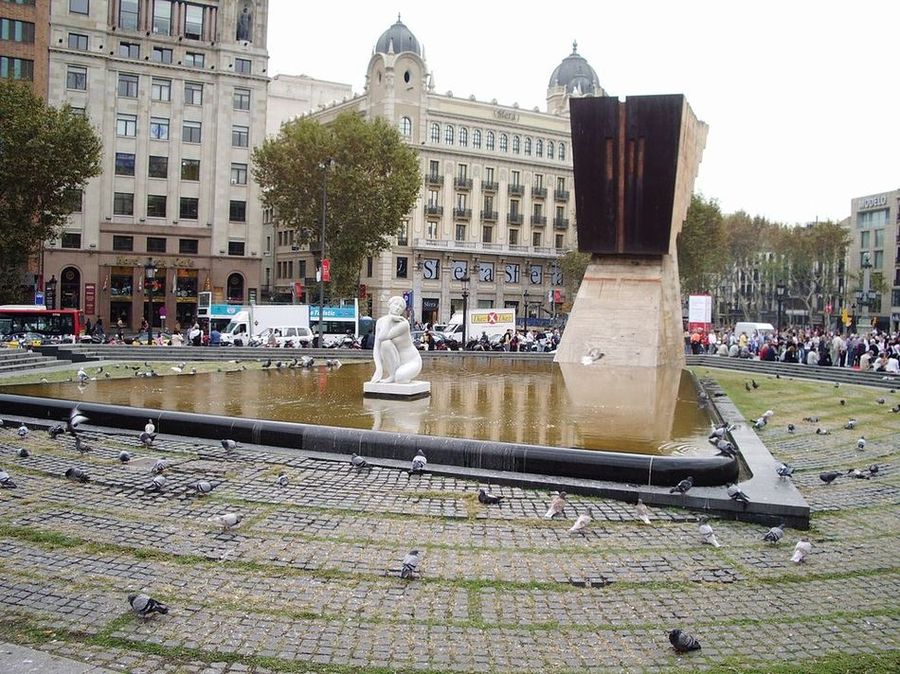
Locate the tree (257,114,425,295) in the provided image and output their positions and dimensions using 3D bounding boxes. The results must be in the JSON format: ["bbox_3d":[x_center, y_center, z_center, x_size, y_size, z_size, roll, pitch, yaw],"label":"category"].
[{"bbox_3d":[-9.440,-9.260,77.000,13.000,19.493,14.000,2,2,0],"label":"tree"}]

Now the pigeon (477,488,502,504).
[{"bbox_3d":[0.470,1.881,10.693,0.290,0.170,0.130,2,2,-7],"label":"pigeon"}]

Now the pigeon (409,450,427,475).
[{"bbox_3d":[-0.471,1.826,13.323,0.140,0.290,0.300,3,2,19],"label":"pigeon"}]

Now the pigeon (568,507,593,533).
[{"bbox_3d":[1.482,2.078,10.290,0.300,0.270,0.130,1,3,-32],"label":"pigeon"}]

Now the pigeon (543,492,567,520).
[{"bbox_3d":[1.285,2.038,11.030,0.290,0.280,0.130,0,3,-40],"label":"pigeon"}]

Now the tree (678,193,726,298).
[{"bbox_3d":[26.022,-7.221,98.000,9.000,16.268,9.000,2,2,0],"label":"tree"}]

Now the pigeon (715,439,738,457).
[{"bbox_3d":[3.831,1.532,12.610,0.130,0.190,0.290,-1,3,-45],"label":"pigeon"}]

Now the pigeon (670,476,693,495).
[{"bbox_3d":[2.809,1.809,11.021,0.270,0.220,0.130,1,2,-14],"label":"pigeon"}]

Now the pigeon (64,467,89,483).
[{"bbox_3d":[-4.932,1.834,12.014,0.300,0.190,0.130,2,2,-5],"label":"pigeon"}]

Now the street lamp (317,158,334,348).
[{"bbox_3d":[-6.915,-4.520,50.201,0.950,10.600,0.600,2,2,0],"label":"street lamp"}]

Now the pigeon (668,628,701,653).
[{"bbox_3d":[1.801,2.314,6.940,0.265,0.175,0.130,4,3,43],"label":"pigeon"}]

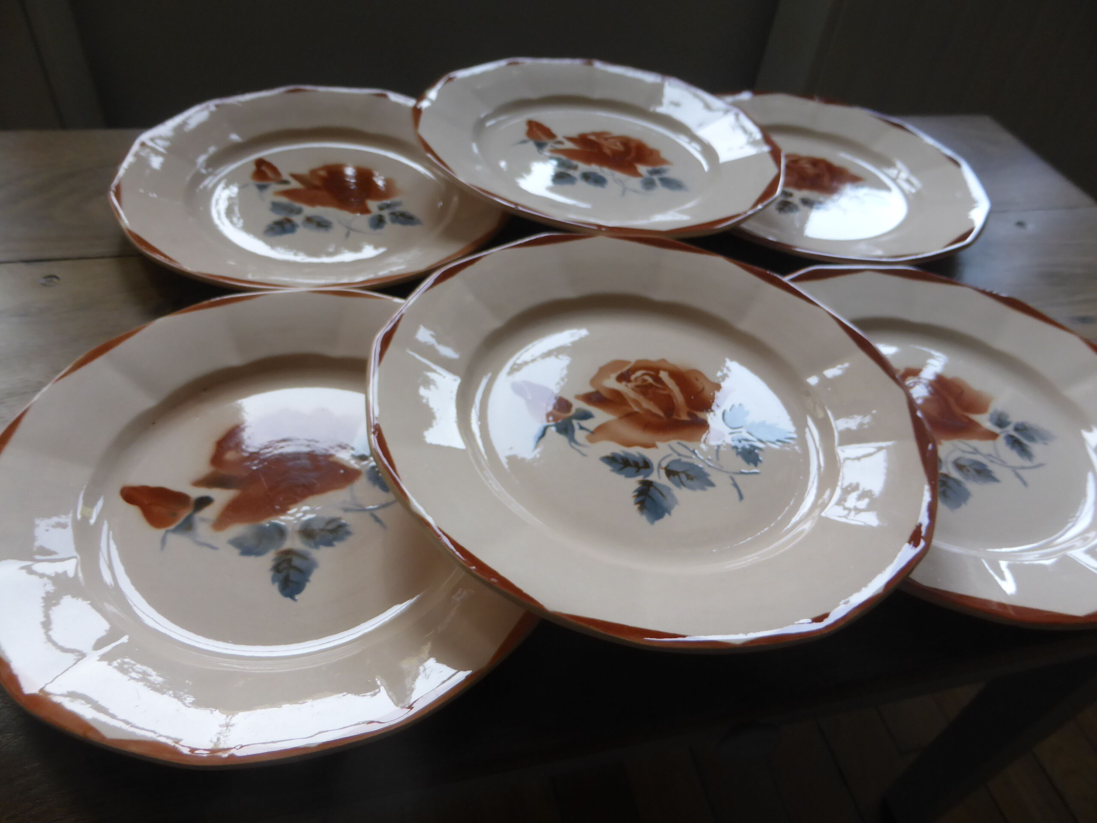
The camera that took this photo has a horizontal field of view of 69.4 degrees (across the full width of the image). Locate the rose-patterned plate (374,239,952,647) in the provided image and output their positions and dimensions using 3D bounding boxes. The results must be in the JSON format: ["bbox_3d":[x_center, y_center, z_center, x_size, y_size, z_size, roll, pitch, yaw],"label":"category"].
[{"bbox_3d":[0.043,-0.001,0.343,0.238,0.025,0.238,5,44,-5],"label":"rose-patterned plate"}]

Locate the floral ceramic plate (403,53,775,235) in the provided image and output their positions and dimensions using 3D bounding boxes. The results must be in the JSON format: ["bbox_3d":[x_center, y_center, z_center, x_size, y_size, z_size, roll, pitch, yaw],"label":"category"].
[{"bbox_3d":[0.033,-0.171,0.516,0.238,0.025,0.238,5,44,-5],"label":"floral ceramic plate"}]

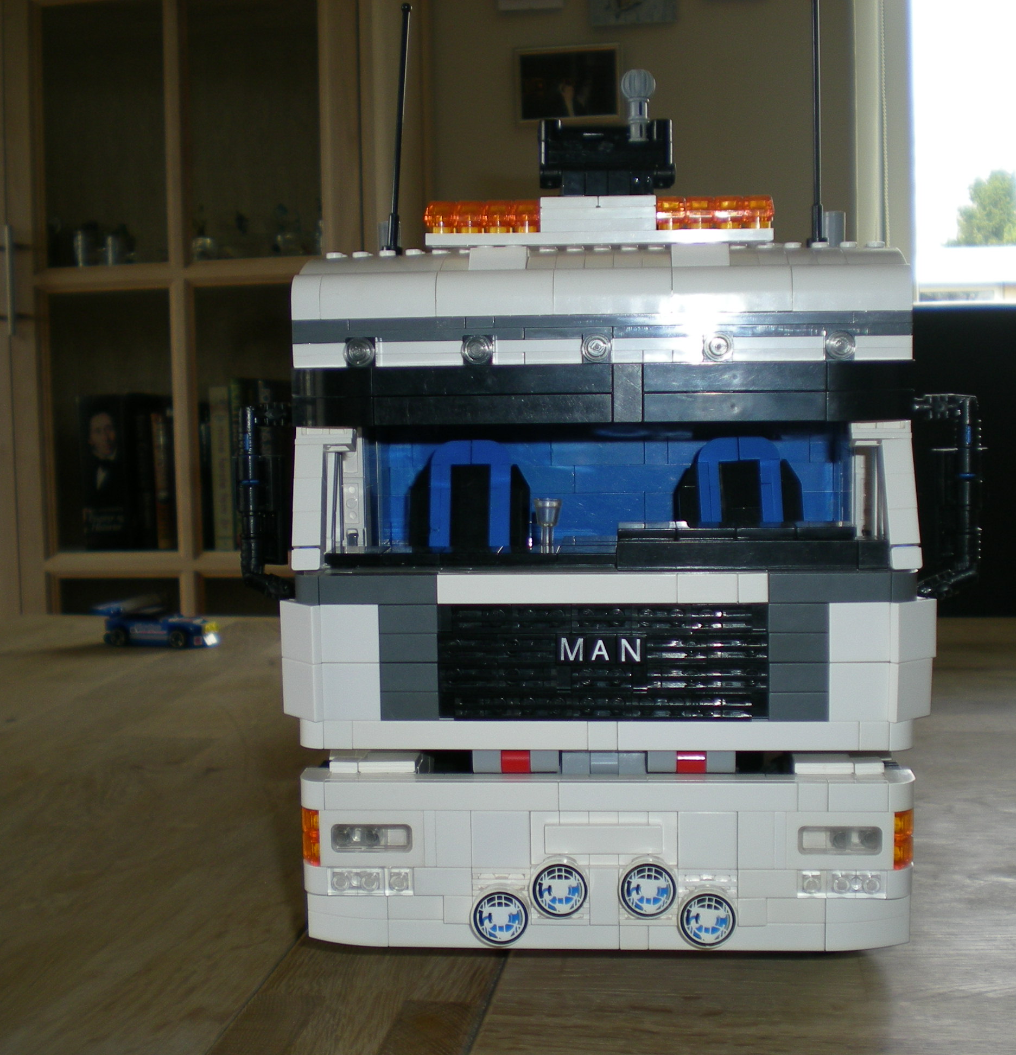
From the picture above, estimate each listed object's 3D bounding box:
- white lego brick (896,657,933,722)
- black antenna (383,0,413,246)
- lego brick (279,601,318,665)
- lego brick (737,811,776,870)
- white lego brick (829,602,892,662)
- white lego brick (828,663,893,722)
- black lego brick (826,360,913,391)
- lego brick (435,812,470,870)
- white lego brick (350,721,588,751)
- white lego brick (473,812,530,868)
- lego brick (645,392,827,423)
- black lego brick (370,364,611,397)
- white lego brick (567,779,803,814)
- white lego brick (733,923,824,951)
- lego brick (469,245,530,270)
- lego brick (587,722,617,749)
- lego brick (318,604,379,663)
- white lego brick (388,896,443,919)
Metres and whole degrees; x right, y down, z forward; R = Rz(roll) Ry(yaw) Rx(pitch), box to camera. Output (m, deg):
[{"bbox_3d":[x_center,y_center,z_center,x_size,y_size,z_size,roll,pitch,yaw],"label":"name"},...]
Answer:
[{"bbox_3d":[0.108,0.043,0.412,0.012,0.016,0.011,0,7,4],"label":"white lego brick"},{"bbox_3d":[-0.033,-0.120,0.465,0.007,0.074,0.007,4,7,3],"label":"black antenna"},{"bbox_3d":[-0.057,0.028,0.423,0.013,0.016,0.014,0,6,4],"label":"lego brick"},{"bbox_3d":[0.067,0.084,0.419,0.010,0.016,0.008,0,6,5],"label":"lego brick"},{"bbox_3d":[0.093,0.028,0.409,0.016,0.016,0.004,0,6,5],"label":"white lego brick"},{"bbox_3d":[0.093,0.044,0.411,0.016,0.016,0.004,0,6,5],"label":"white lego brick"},{"bbox_3d":[0.094,-0.039,0.402,0.024,0.008,0.009,-1,5,5],"label":"black lego brick"},{"bbox_3d":[-0.014,0.084,0.422,0.010,0.016,0.008,-1,5,5],"label":"lego brick"},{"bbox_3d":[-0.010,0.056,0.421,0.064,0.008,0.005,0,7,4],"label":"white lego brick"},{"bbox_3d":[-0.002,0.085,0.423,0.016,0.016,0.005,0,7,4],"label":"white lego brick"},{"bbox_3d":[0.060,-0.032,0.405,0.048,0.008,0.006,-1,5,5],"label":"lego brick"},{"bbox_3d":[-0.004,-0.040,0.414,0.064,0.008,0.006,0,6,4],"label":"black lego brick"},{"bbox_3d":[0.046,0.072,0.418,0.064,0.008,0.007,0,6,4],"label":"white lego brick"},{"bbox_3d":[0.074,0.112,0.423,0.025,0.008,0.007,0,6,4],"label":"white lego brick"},{"bbox_3d":[-0.002,-0.075,0.431,0.016,0.006,0.010,0,6,4],"label":"lego brick"},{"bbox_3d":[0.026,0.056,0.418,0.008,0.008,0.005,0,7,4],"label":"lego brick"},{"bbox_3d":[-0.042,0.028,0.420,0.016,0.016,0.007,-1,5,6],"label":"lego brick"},{"bbox_3d":[-0.025,0.104,0.427,0.016,0.006,0.007,-1,5,6],"label":"white lego brick"}]

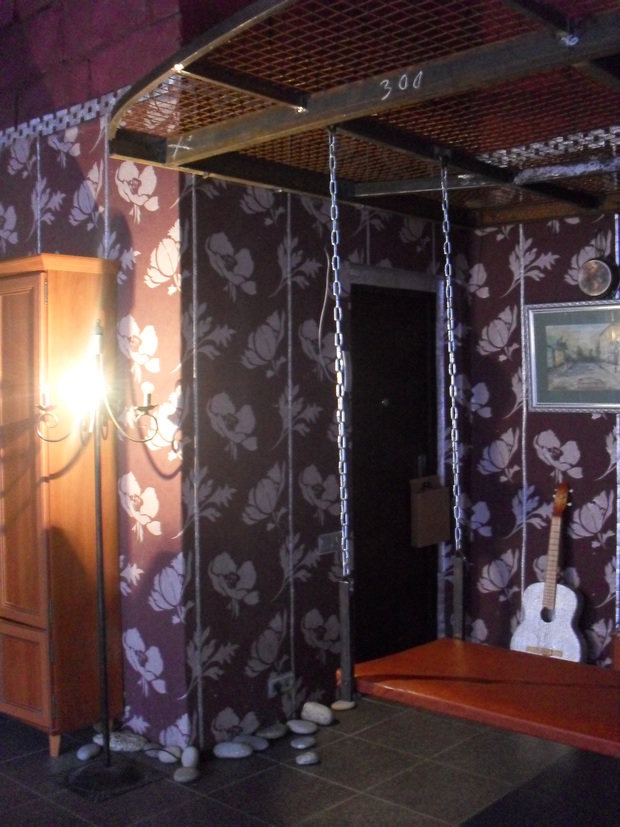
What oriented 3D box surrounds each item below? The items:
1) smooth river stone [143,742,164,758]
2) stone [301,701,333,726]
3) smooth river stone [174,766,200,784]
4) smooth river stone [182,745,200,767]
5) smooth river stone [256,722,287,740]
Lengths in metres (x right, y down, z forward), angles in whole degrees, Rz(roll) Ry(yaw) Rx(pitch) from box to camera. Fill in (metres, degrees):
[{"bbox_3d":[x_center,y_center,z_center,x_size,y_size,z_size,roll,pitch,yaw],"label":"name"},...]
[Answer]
[{"bbox_3d":[-0.619,1.347,3.625,0.071,0.042,0.123,-2,2,-43],"label":"smooth river stone"},{"bbox_3d":[0.029,1.283,3.877,0.144,0.089,0.098,1,2,37],"label":"stone"},{"bbox_3d":[-0.450,1.322,3.320,0.094,0.047,0.071,-1,1,-6],"label":"smooth river stone"},{"bbox_3d":[-0.463,1.334,3.519,0.066,0.072,0.092,-1,2,-12],"label":"smooth river stone"},{"bbox_3d":[-0.162,1.335,3.810,0.157,0.048,0.090,-2,2,-42],"label":"smooth river stone"}]

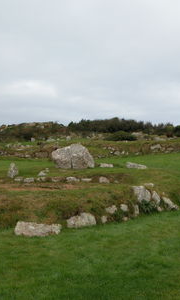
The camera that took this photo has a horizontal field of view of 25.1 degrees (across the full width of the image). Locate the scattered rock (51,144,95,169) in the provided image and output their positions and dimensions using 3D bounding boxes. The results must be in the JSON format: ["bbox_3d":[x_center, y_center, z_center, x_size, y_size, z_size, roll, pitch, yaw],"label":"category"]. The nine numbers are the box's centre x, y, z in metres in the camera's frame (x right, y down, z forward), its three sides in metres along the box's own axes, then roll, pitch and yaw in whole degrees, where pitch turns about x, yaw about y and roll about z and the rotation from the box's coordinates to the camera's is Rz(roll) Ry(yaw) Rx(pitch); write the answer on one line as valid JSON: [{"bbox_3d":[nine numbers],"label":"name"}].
[{"bbox_3d":[-0.715,0.284,17.000,1.771,1.009,1.400,0,3,-2],"label":"scattered rock"}]

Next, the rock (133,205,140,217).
[{"bbox_3d":[0.879,1.142,7.600,0.120,0.212,0.120,0,3,7],"label":"rock"}]

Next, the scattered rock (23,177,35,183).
[{"bbox_3d":[-1.767,0.848,11.622,0.326,0.159,0.243,0,3,-4],"label":"scattered rock"}]

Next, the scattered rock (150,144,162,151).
[{"bbox_3d":[4.193,-0.158,25.500,0.742,0.371,0.500,0,3,9],"label":"scattered rock"}]

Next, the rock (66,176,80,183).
[{"bbox_3d":[-0.497,0.875,12.000,0.422,0.174,0.280,0,3,-2],"label":"rock"}]

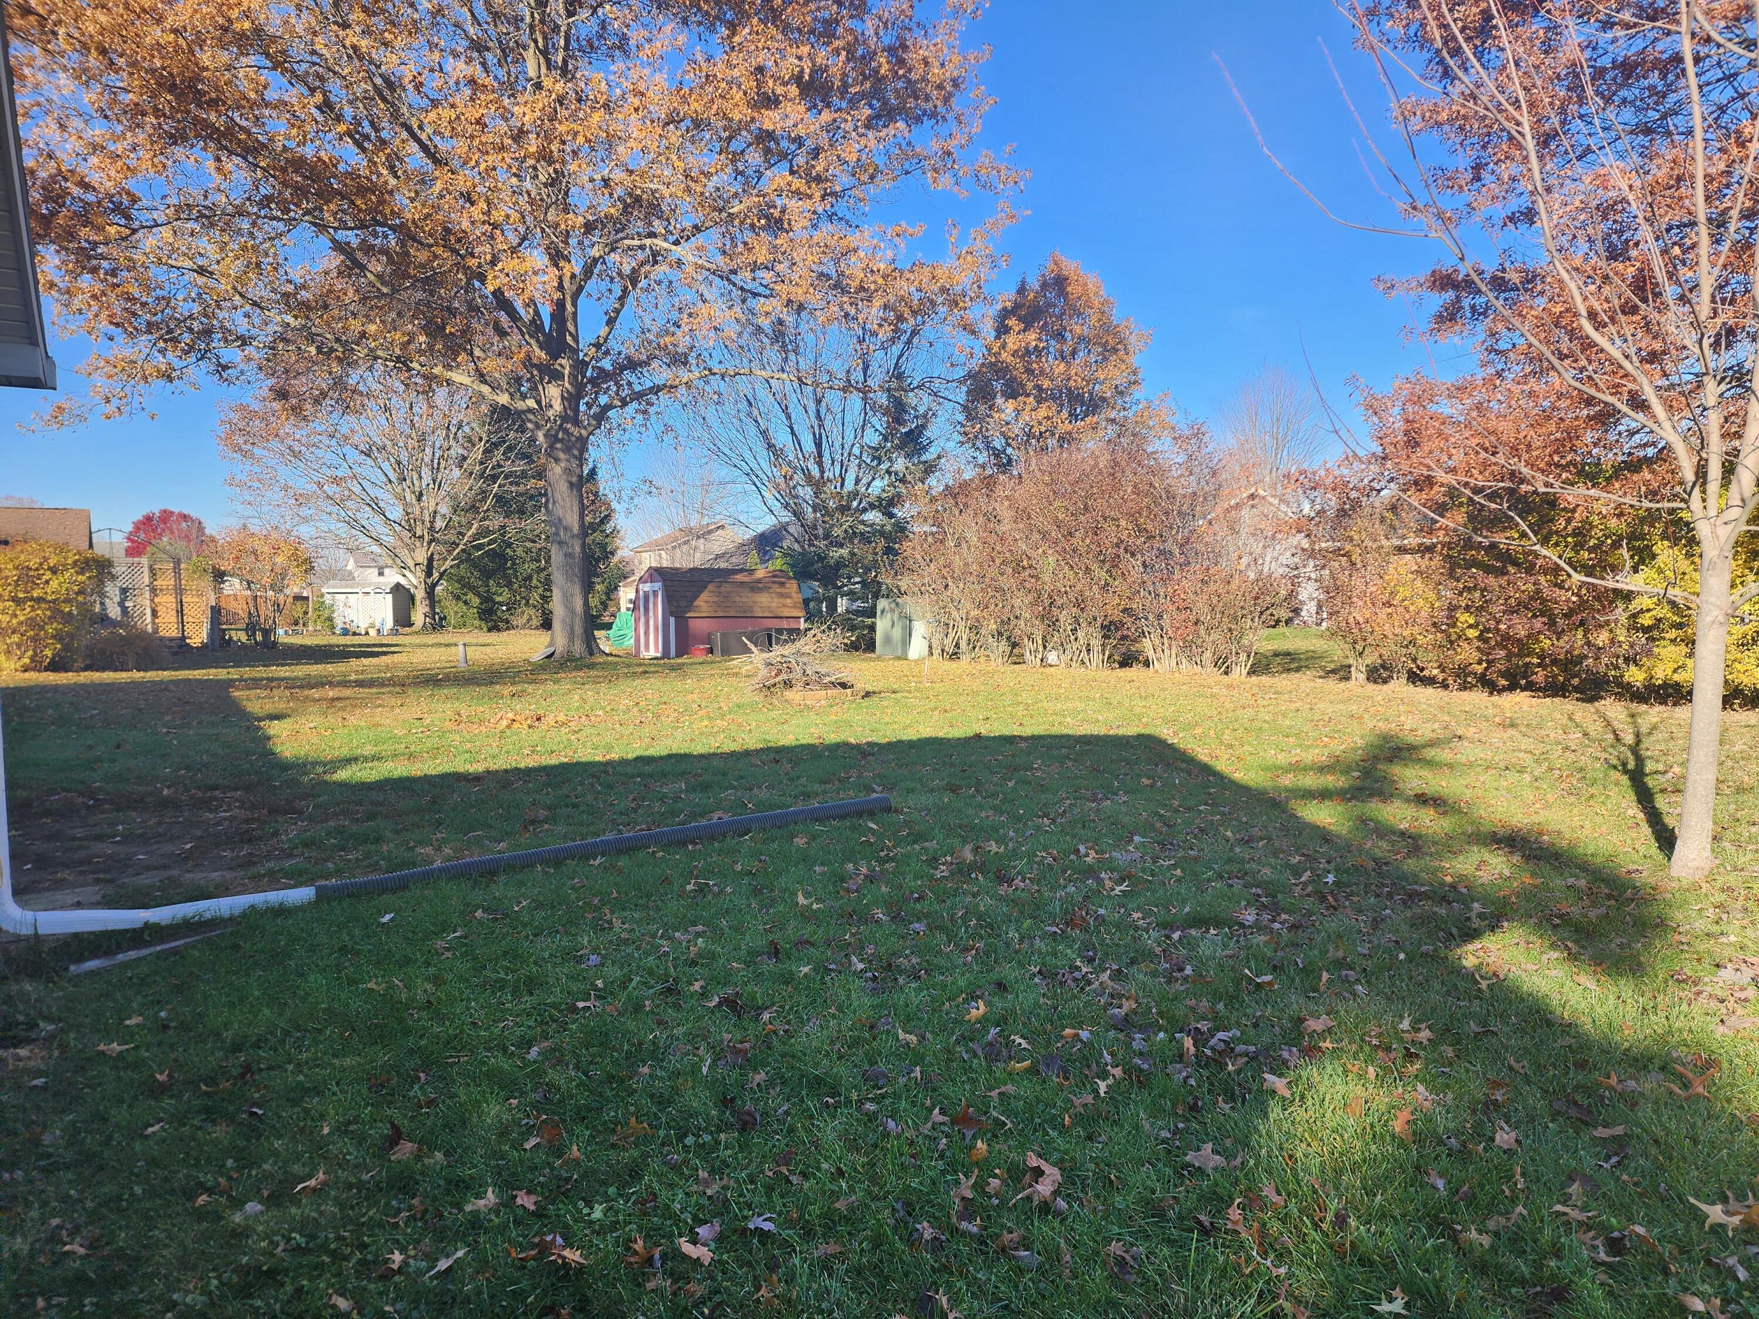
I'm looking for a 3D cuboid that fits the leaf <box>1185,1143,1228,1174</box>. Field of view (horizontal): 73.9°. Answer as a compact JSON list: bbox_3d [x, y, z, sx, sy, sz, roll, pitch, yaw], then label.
[{"bbox_3d":[0.860,1.313,3.072,0.108,0.035,0.096,1,4,16],"label":"leaf"}]

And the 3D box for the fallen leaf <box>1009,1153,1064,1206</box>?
[{"bbox_3d":[0.402,1.320,2.969,0.135,0.075,0.140,0,4,8],"label":"fallen leaf"}]

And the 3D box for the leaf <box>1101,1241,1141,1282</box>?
[{"bbox_3d":[0.537,1.342,2.603,0.090,0.050,0.076,1,4,12],"label":"leaf"}]

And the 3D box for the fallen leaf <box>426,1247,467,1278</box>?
[{"bbox_3d":[-0.963,1.342,2.601,0.042,0.030,0.115,2,4,25],"label":"fallen leaf"}]

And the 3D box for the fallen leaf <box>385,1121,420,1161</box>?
[{"bbox_3d":[-1.296,1.307,3.172,0.090,0.060,0.102,-1,4,-23],"label":"fallen leaf"}]

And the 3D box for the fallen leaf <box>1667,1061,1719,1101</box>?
[{"bbox_3d":[2.475,1.283,3.555,0.127,0.065,0.159,3,4,35],"label":"fallen leaf"}]

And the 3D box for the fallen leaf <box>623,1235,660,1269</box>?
[{"bbox_3d":[-0.538,1.340,2.644,0.082,0.040,0.070,-1,4,-12],"label":"fallen leaf"}]

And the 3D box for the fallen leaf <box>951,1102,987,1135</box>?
[{"bbox_3d":[0.253,1.299,3.307,0.105,0.050,0.107,0,4,4],"label":"fallen leaf"}]

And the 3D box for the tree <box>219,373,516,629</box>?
[{"bbox_3d":[-22.622,-7.062,52.000,12.870,11.617,12.870,-2,4,-23],"label":"tree"}]

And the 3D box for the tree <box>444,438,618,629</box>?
[{"bbox_3d":[-16.757,-6.222,56.000,8.132,9.613,7.500,-1,4,-17],"label":"tree"}]

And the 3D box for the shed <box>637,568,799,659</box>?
[{"bbox_3d":[-4.278,-1.323,31.303,3.850,2.360,2.400,-2,4,-34],"label":"shed"}]

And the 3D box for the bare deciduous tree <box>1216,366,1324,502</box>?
[{"bbox_3d":[22.707,-9.634,68.000,6.316,14.871,6.316,1,4,18],"label":"bare deciduous tree"}]

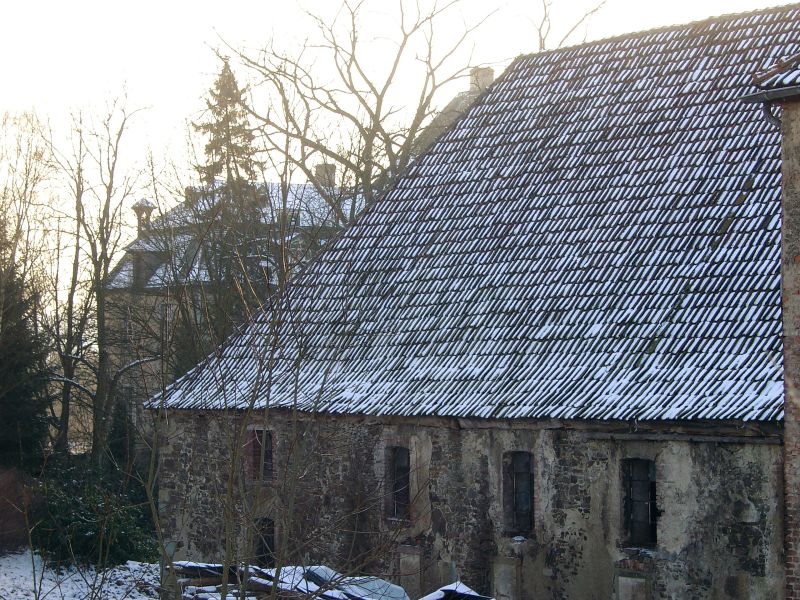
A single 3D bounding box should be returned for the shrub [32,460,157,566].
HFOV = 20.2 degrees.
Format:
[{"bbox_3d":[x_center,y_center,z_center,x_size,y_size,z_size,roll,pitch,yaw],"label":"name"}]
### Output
[{"bbox_3d":[-8.490,5.939,62.500,3.400,2.950,3.000,0,-2,0],"label":"shrub"}]

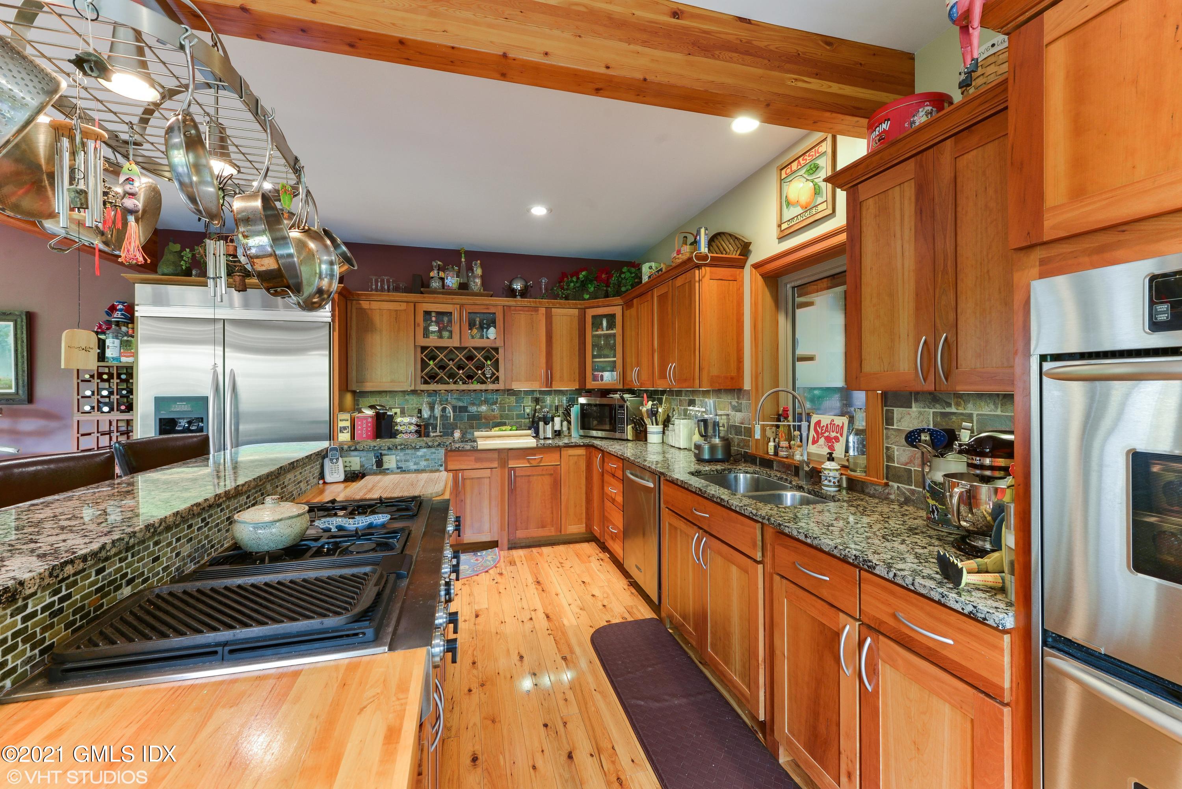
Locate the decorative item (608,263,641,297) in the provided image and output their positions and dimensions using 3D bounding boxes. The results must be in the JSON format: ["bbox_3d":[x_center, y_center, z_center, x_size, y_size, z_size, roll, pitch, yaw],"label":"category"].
[{"bbox_3d":[0.317,-1.050,4.361,0.315,0.394,0.295,0,1,29],"label":"decorative item"}]

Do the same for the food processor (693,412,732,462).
[{"bbox_3d":[0.732,0.243,2.797,0.215,0.310,0.175,0,1,1],"label":"food processor"}]

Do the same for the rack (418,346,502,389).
[{"bbox_3d":[-1.207,-0.236,4.264,0.724,0.376,0.305,0,1,-16],"label":"rack"}]

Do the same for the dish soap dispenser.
[{"bbox_3d":[1.019,0.324,1.947,0.080,0.163,0.080,-1,1,-21],"label":"dish soap dispenser"}]

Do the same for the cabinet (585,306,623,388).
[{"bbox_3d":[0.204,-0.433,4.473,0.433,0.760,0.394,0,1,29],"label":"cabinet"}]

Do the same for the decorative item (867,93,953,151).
[{"bbox_3d":[1.118,-0.895,1.625,0.246,0.182,0.246,-1,1,-40],"label":"decorative item"}]

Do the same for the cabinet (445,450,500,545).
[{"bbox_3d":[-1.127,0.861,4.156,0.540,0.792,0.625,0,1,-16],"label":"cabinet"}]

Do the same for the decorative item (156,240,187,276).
[{"bbox_3d":[-3.059,-0.984,3.369,0.190,0.290,0.190,-1,1,-32],"label":"decorative item"}]

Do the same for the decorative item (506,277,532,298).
[{"bbox_3d":[-0.662,-0.961,4.217,0.240,0.245,0.170,-1,1,-15],"label":"decorative item"}]

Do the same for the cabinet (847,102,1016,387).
[{"bbox_3d":[1.223,-0.397,1.461,0.319,0.770,0.704,0,1,-16],"label":"cabinet"}]

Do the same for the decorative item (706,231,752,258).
[{"bbox_3d":[0.879,-0.953,3.003,0.099,0.236,0.404,0,1,-16],"label":"decorative item"}]

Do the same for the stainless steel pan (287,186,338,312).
[{"bbox_3d":[-0.955,-0.492,1.522,0.271,0.433,0.108,2,6,16],"label":"stainless steel pan"}]

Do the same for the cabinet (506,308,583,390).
[{"bbox_3d":[-0.482,-0.431,4.478,0.724,0.760,0.325,0,1,-16],"label":"cabinet"}]

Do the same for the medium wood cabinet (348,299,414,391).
[{"bbox_3d":[-1.781,-0.410,3.982,0.510,0.745,0.315,-1,1,-15],"label":"medium wood cabinet"}]

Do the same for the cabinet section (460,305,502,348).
[{"bbox_3d":[-1.024,-0.620,4.319,0.384,0.368,0.330,-1,1,-15],"label":"cabinet section"}]

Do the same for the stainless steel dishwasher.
[{"bbox_3d":[0.585,0.813,2.896,0.600,0.745,0.595,-1,1,-15],"label":"stainless steel dishwasher"}]

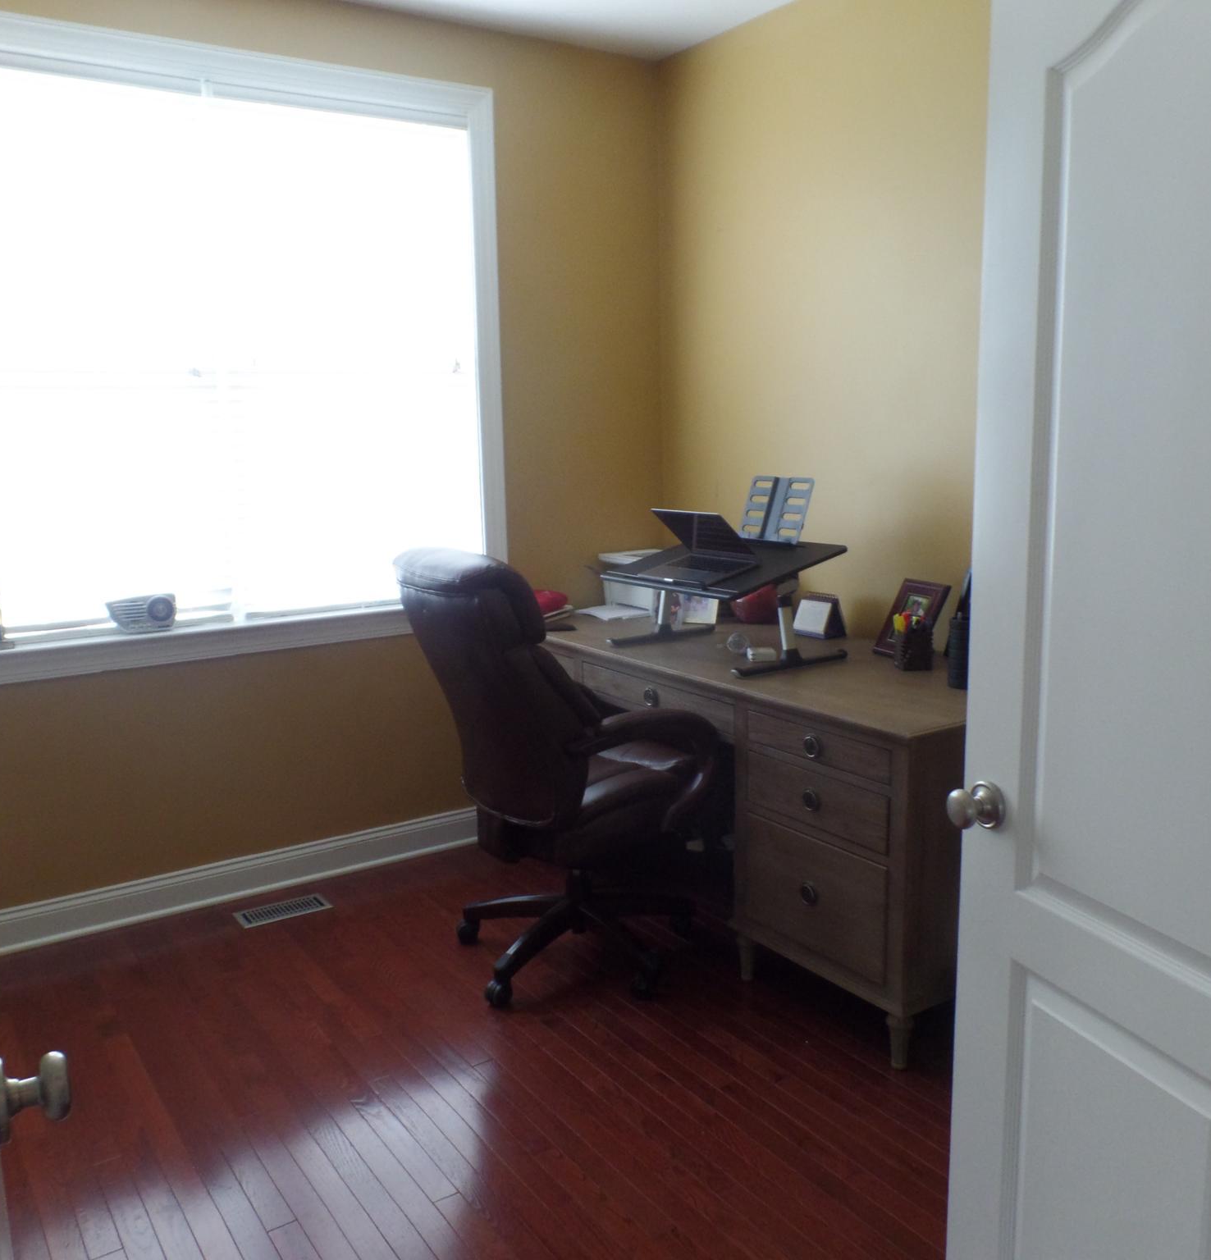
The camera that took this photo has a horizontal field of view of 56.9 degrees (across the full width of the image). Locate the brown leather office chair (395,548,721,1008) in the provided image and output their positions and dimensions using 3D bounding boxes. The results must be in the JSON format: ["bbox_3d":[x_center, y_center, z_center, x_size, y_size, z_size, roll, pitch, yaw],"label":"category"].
[{"bbox_3d":[-0.135,0.340,3.032,0.790,1.170,0.680,-8,12,-35],"label":"brown leather office chair"}]

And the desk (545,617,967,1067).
[{"bbox_3d":[0.444,0.451,3.422,0.730,0.790,1.880,-8,12,-32],"label":"desk"}]

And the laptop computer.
[{"bbox_3d":[0.253,-0.252,3.254,0.213,0.192,0.306,-24,21,-31],"label":"laptop computer"}]

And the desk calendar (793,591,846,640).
[{"bbox_3d":[0.686,-0.046,3.552,0.095,0.132,0.125,-9,13,-36],"label":"desk calendar"}]

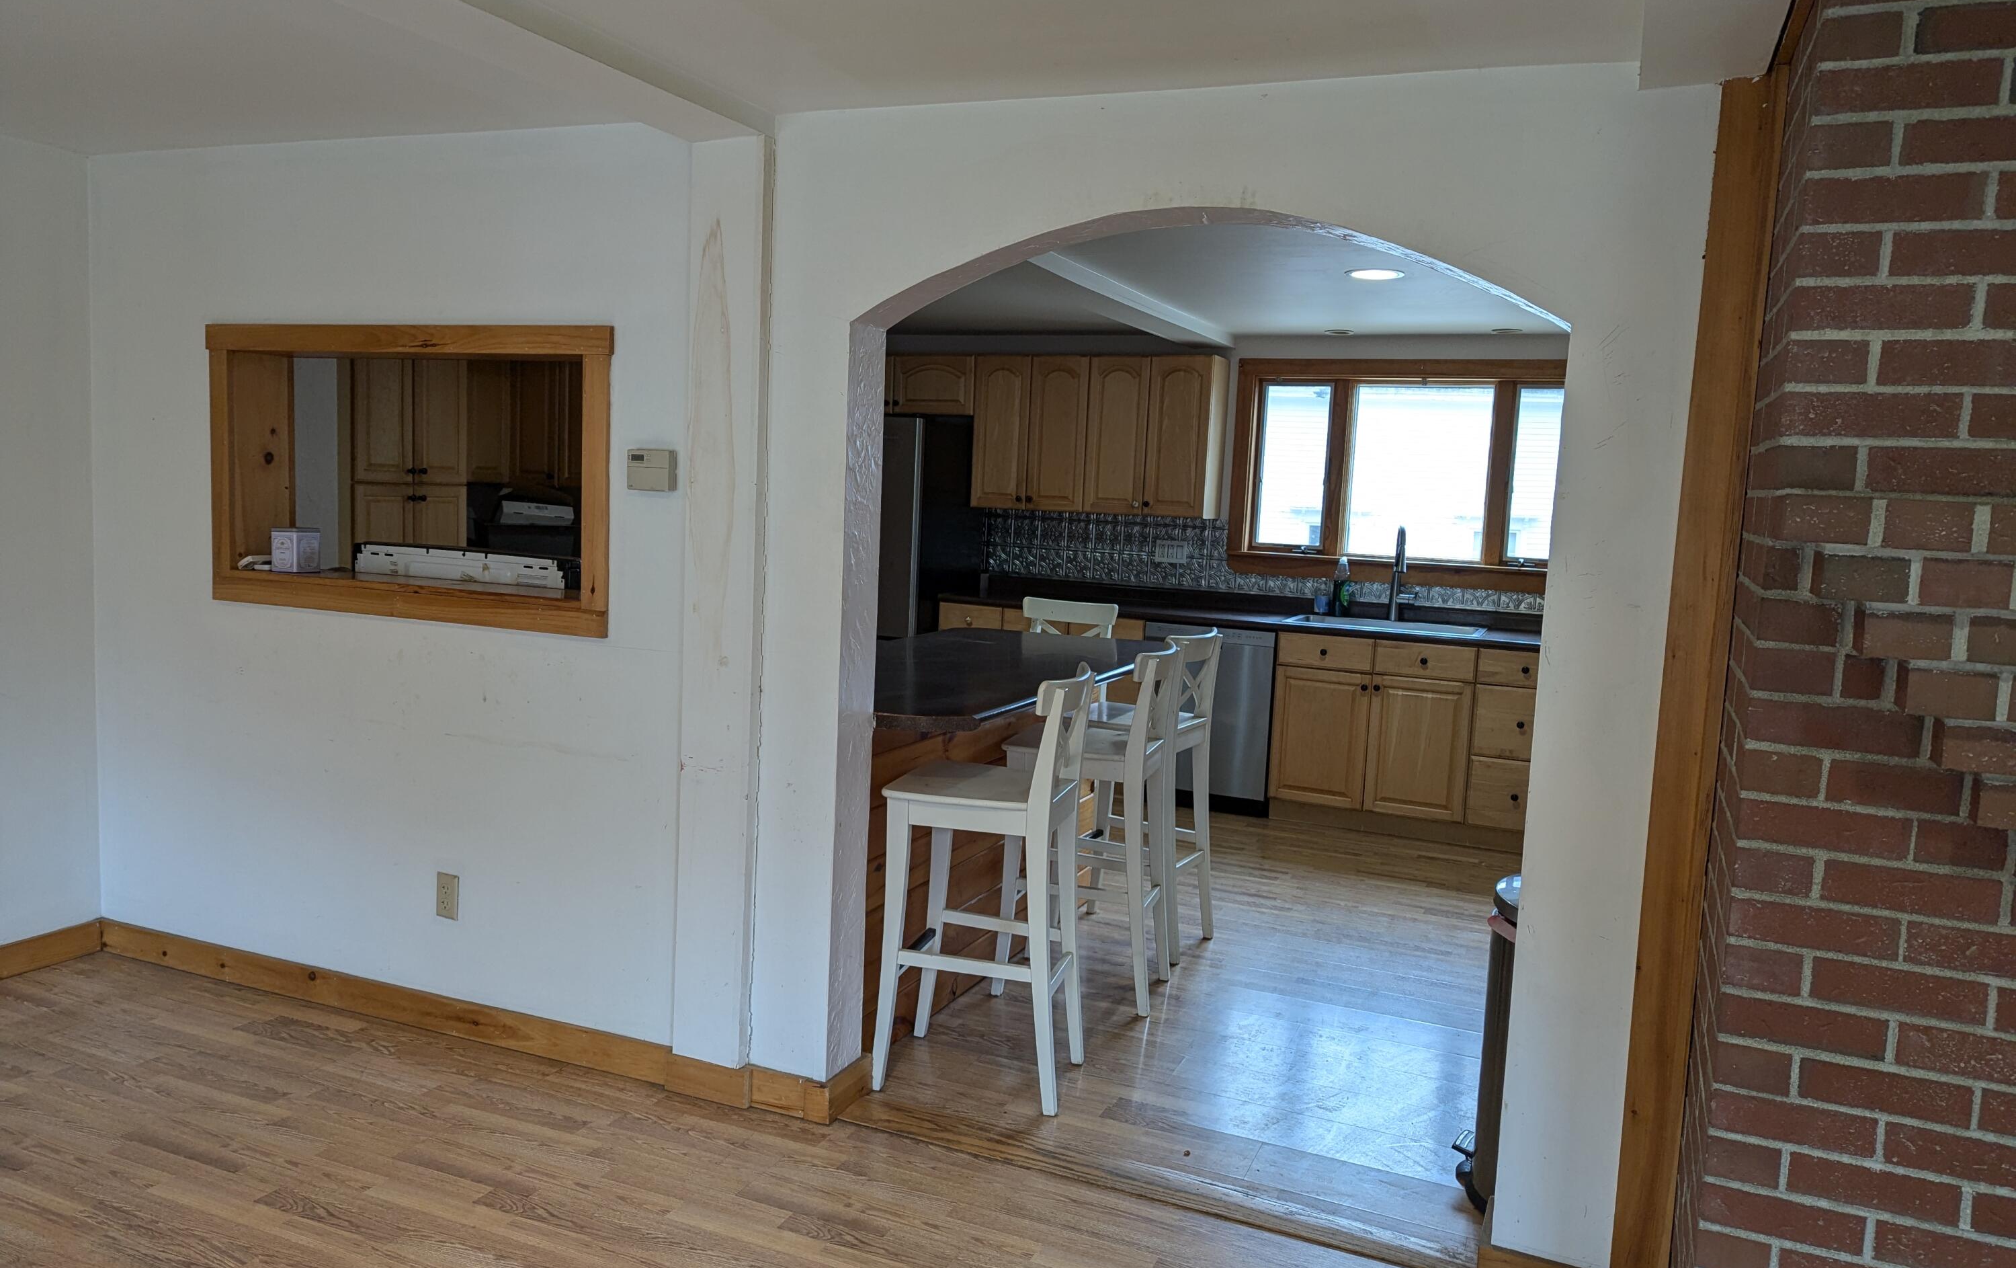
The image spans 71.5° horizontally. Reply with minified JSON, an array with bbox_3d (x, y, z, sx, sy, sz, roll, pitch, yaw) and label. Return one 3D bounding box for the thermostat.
[{"bbox_3d":[-0.808,-0.374,3.198,0.127,0.090,0.030,5,6,21],"label":"thermostat"}]

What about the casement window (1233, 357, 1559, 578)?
[{"bbox_3d":[1.891,-0.786,6.559,1.689,0.967,0.120,5,6,24],"label":"casement window"}]

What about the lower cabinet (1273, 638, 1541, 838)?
[{"bbox_3d":[1.854,0.416,6.314,1.206,0.805,0.610,5,6,24],"label":"lower cabinet"}]

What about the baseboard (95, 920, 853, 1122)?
[{"bbox_3d":[-1.500,0.963,3.592,2.384,0.098,0.032,5,6,21],"label":"baseboard"}]

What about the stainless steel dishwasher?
[{"bbox_3d":[1.013,0.372,6.669,0.616,0.863,0.610,5,6,24],"label":"stainless steel dishwasher"}]

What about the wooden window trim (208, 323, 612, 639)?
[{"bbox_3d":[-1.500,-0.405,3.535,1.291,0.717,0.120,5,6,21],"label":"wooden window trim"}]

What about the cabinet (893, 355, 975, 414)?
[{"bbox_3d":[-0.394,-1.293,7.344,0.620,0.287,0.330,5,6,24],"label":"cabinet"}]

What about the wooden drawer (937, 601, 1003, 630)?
[{"bbox_3d":[-0.098,-0.083,6.978,0.336,0.145,0.480,5,6,21],"label":"wooden drawer"}]

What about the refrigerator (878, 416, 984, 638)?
[{"bbox_3d":[-0.716,-0.217,7.276,0.900,1.752,0.800,5,6,24],"label":"refrigerator"}]

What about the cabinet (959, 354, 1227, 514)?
[{"bbox_3d":[0.445,-0.985,6.990,1.240,0.752,0.330,5,6,24],"label":"cabinet"}]

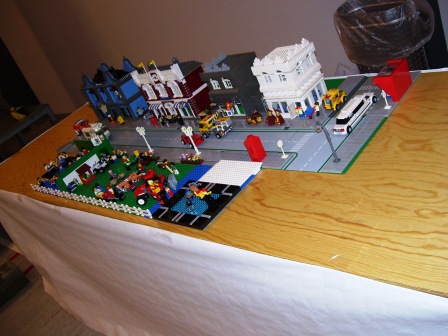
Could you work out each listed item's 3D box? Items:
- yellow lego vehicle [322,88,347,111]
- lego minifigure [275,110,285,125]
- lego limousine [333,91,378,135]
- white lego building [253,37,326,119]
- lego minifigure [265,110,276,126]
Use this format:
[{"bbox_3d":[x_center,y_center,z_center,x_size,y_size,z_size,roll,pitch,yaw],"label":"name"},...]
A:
[{"bbox_3d":[0.338,-0.212,1.433,0.050,0.048,0.067,5,41,46],"label":"yellow lego vehicle"},{"bbox_3d":[0.178,-0.158,1.487,0.018,0.042,0.024,-11,31,28],"label":"lego minifigure"},{"bbox_3d":[0.370,-0.160,1.319,0.048,0.042,0.188,5,41,46],"label":"lego limousine"},{"bbox_3d":[0.212,-0.287,1.491,0.155,0.216,0.146,5,41,46],"label":"white lego building"},{"bbox_3d":[0.150,-0.159,1.513,0.018,0.042,0.024,0,38,42],"label":"lego minifigure"}]

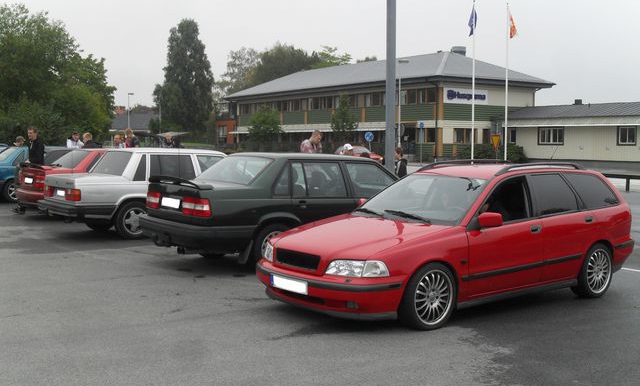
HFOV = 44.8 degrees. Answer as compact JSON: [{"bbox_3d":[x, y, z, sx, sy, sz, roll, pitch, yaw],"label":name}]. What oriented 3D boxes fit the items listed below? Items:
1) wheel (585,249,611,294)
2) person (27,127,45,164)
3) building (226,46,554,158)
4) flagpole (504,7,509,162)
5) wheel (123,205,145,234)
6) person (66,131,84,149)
[{"bbox_3d":[2.852,0.814,8.177,0.460,0.460,0.200,-3,5,-39],"label":"wheel"},{"bbox_3d":[-5.617,-0.377,15.358,0.500,1.830,0.320,3,5,38],"label":"person"},{"bbox_3d":[5.112,-8.979,80.919,14.400,10.250,36.000,-2,4,-35],"label":"building"},{"bbox_3d":[11.357,-6.525,47.312,0.120,9.910,0.120,0,4,0],"label":"flagpole"},{"bbox_3d":[-2.995,0.447,12.481,0.430,0.430,0.200,-2,4,-35],"label":"wheel"},{"bbox_3d":[-5.670,-0.562,18.057,0.550,1.800,0.350,-2,4,-27],"label":"person"}]

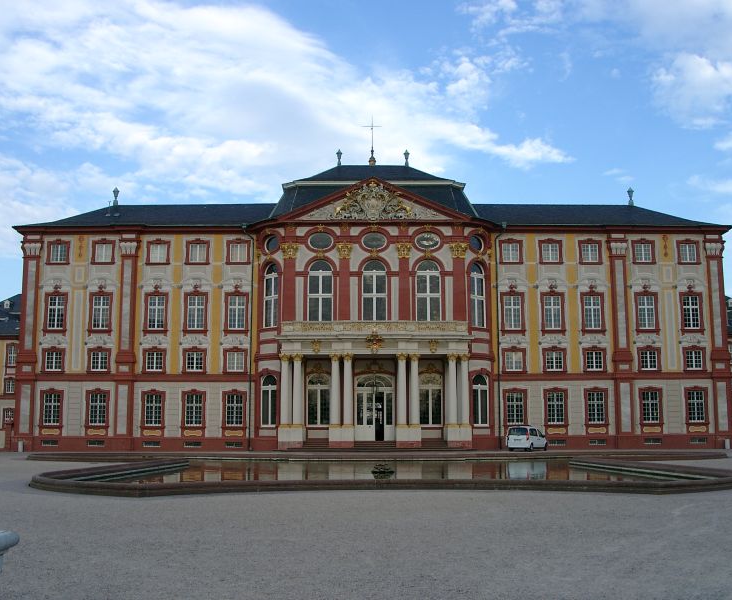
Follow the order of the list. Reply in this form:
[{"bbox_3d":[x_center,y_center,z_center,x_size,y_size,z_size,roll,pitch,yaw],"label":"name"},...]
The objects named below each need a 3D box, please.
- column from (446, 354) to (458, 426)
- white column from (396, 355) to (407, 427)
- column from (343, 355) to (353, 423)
[{"bbox_3d":[6.229,6.492,56.585,0.760,5.101,0.760,0,-8,-1],"label":"column"},{"bbox_3d":[2.607,6.475,56.587,0.721,5.203,0.721,0,-8,-1],"label":"white column"},{"bbox_3d":[-1.331,6.636,57.926,0.760,5.238,0.760,0,-8,-1],"label":"column"}]

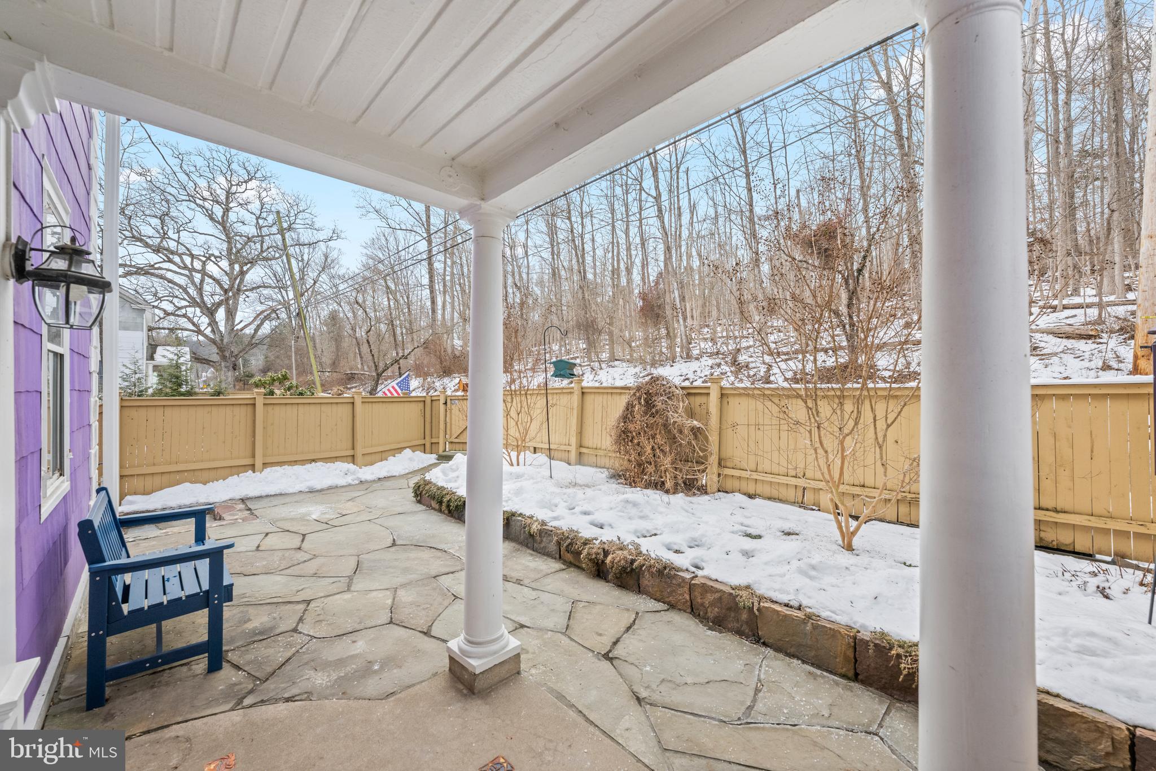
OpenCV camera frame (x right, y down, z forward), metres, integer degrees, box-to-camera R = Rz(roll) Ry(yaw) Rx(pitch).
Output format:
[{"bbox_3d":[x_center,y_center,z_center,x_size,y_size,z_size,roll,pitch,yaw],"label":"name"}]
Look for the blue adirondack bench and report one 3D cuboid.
[{"bbox_3d":[-2.421,1.058,2.604,0.580,0.870,1.100,1,-1,-43],"label":"blue adirondack bench"}]

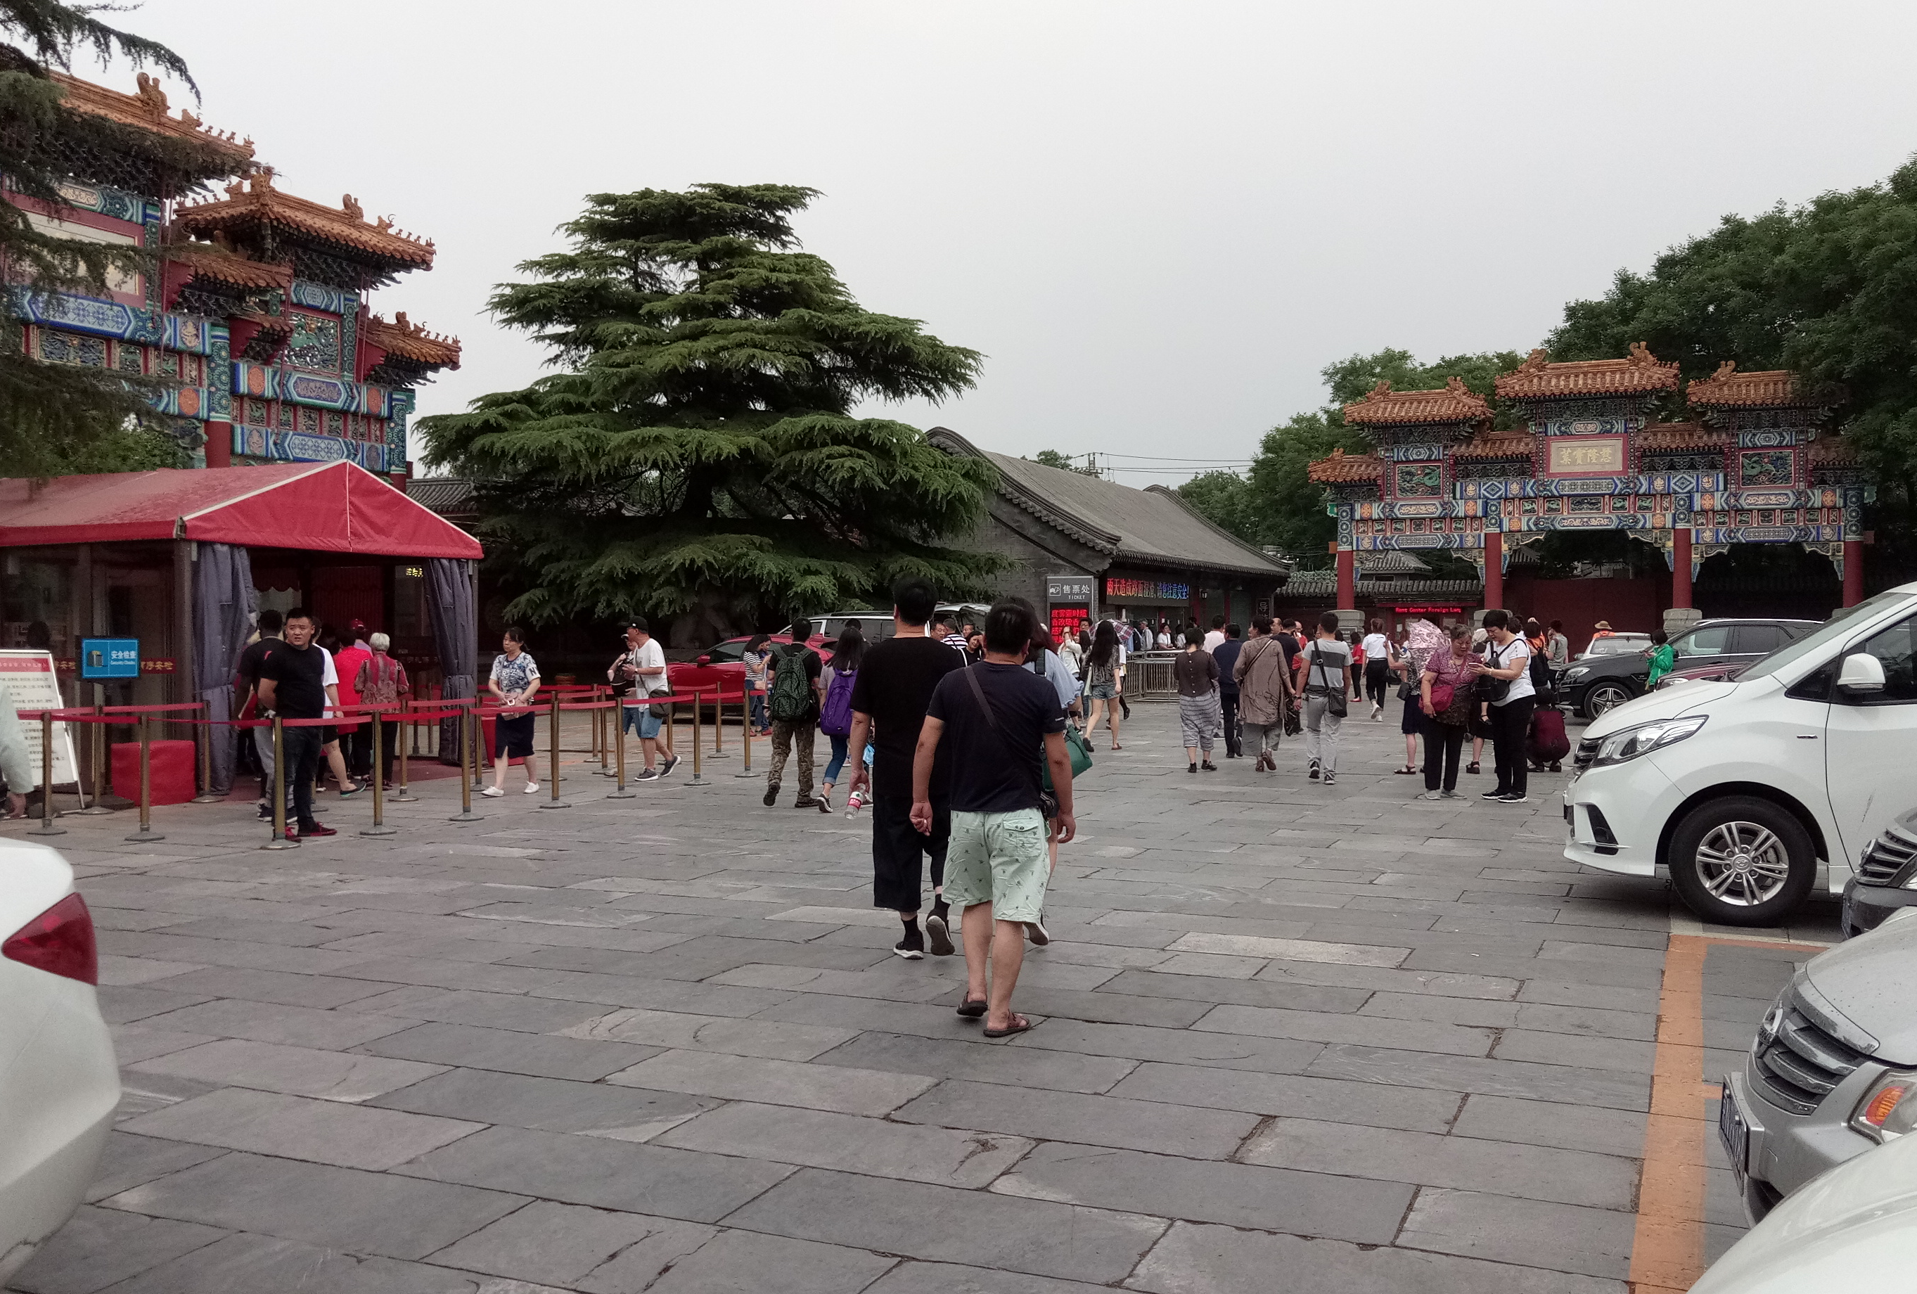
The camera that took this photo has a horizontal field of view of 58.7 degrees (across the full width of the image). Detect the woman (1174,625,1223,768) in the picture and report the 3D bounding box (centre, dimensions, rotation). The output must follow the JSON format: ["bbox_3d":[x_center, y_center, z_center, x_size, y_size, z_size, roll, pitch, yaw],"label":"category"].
[{"bbox_3d":[2.536,0.563,18.362,0.500,1.550,0.330,0,1,7],"label":"woman"}]

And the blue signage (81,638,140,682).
[{"bbox_3d":[-7.906,0.112,15.900,0.560,0.400,0.070,-1,1,-14],"label":"blue signage"}]

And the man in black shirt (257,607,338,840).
[{"bbox_3d":[-4.981,0.568,12.845,0.460,1.730,0.540,0,1,22],"label":"man in black shirt"}]

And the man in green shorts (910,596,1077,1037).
[{"bbox_3d":[0.135,0.652,6.790,0.620,1.700,0.480,0,1,12],"label":"man in green shorts"}]

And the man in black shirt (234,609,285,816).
[{"bbox_3d":[-5.920,0.593,14.617,0.520,1.780,0.340,-1,1,-18],"label":"man in black shirt"}]

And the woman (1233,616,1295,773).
[{"bbox_3d":[3.229,0.493,18.020,0.600,1.630,0.450,0,1,13],"label":"woman"}]

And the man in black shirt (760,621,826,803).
[{"bbox_3d":[-1.456,0.560,14.994,0.540,1.640,0.520,0,1,12],"label":"man in black shirt"}]

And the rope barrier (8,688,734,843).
[{"bbox_3d":[-4.935,0.973,15.943,2.900,0.960,6.300,0,1,27],"label":"rope barrier"}]

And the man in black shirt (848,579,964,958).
[{"bbox_3d":[-0.236,0.580,8.270,0.600,1.800,0.480,0,1,10],"label":"man in black shirt"}]

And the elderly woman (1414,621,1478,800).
[{"bbox_3d":[4.379,0.565,15.310,0.560,1.560,0.400,0,1,-5],"label":"elderly woman"}]

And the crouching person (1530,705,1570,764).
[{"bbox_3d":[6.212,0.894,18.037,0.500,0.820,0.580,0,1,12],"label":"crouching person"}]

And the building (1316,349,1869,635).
[{"bbox_3d":[17.290,-3.758,46.928,15.000,9.070,2.500,0,1,22],"label":"building"}]

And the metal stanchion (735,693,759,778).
[{"bbox_3d":[-2.299,0.911,18.561,0.290,0.950,0.290,-1,1,0],"label":"metal stanchion"}]

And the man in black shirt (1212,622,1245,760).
[{"bbox_3d":[3.182,0.495,19.790,0.500,1.570,0.400,0,1,13],"label":"man in black shirt"}]

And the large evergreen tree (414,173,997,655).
[{"bbox_3d":[-4.970,-3.967,33.923,11.300,10.300,10.800,-1,1,0],"label":"large evergreen tree"}]

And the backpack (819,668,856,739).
[{"bbox_3d":[-0.995,0.466,14.550,0.320,0.570,0.220,-1,1,3],"label":"backpack"}]

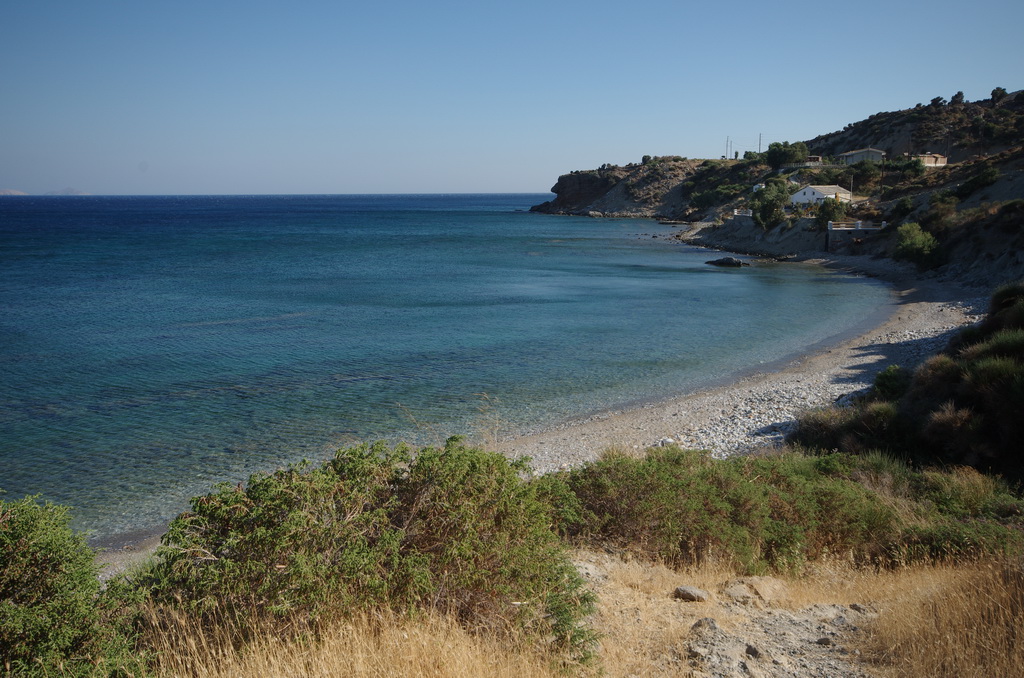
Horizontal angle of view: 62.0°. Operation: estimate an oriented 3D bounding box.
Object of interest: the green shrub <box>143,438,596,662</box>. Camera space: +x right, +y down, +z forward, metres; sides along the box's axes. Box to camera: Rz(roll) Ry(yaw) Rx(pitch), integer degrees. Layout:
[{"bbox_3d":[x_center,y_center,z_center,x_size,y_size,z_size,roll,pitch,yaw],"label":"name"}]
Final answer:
[{"bbox_3d":[-0.808,1.227,5.300,2.606,1.070,1.750,0,10,0],"label":"green shrub"}]

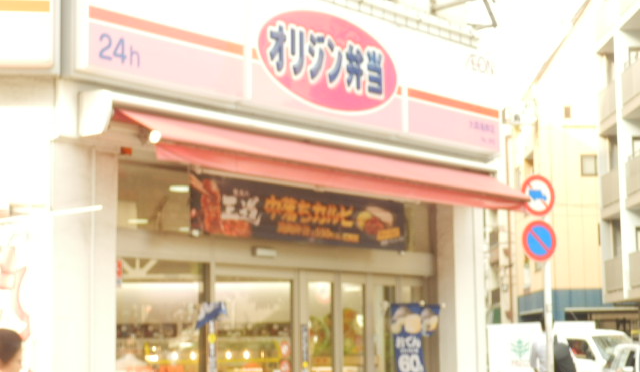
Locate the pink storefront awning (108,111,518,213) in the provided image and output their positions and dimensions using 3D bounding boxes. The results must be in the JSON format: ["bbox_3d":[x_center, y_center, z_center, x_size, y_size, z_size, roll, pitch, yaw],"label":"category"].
[{"bbox_3d":[0.284,-0.124,13.366,0.395,0.397,5.660,-5,-7,33],"label":"pink storefront awning"}]

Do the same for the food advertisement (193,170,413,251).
[{"bbox_3d":[-0.088,0.244,13.517,0.050,0.457,3.167,-5,-7,33],"label":"food advertisement"}]

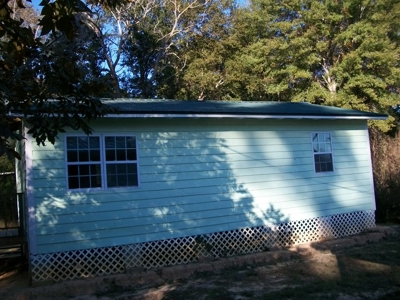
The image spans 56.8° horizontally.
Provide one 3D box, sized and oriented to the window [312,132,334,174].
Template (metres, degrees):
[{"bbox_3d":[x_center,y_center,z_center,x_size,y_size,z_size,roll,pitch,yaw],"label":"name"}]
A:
[{"bbox_3d":[3.542,0.077,10.617,0.762,1.185,0.100,-2,-6,-25],"label":"window"}]

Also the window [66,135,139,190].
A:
[{"bbox_3d":[-2.094,0.249,8.011,1.571,1.210,0.100,-2,-6,-25],"label":"window"}]

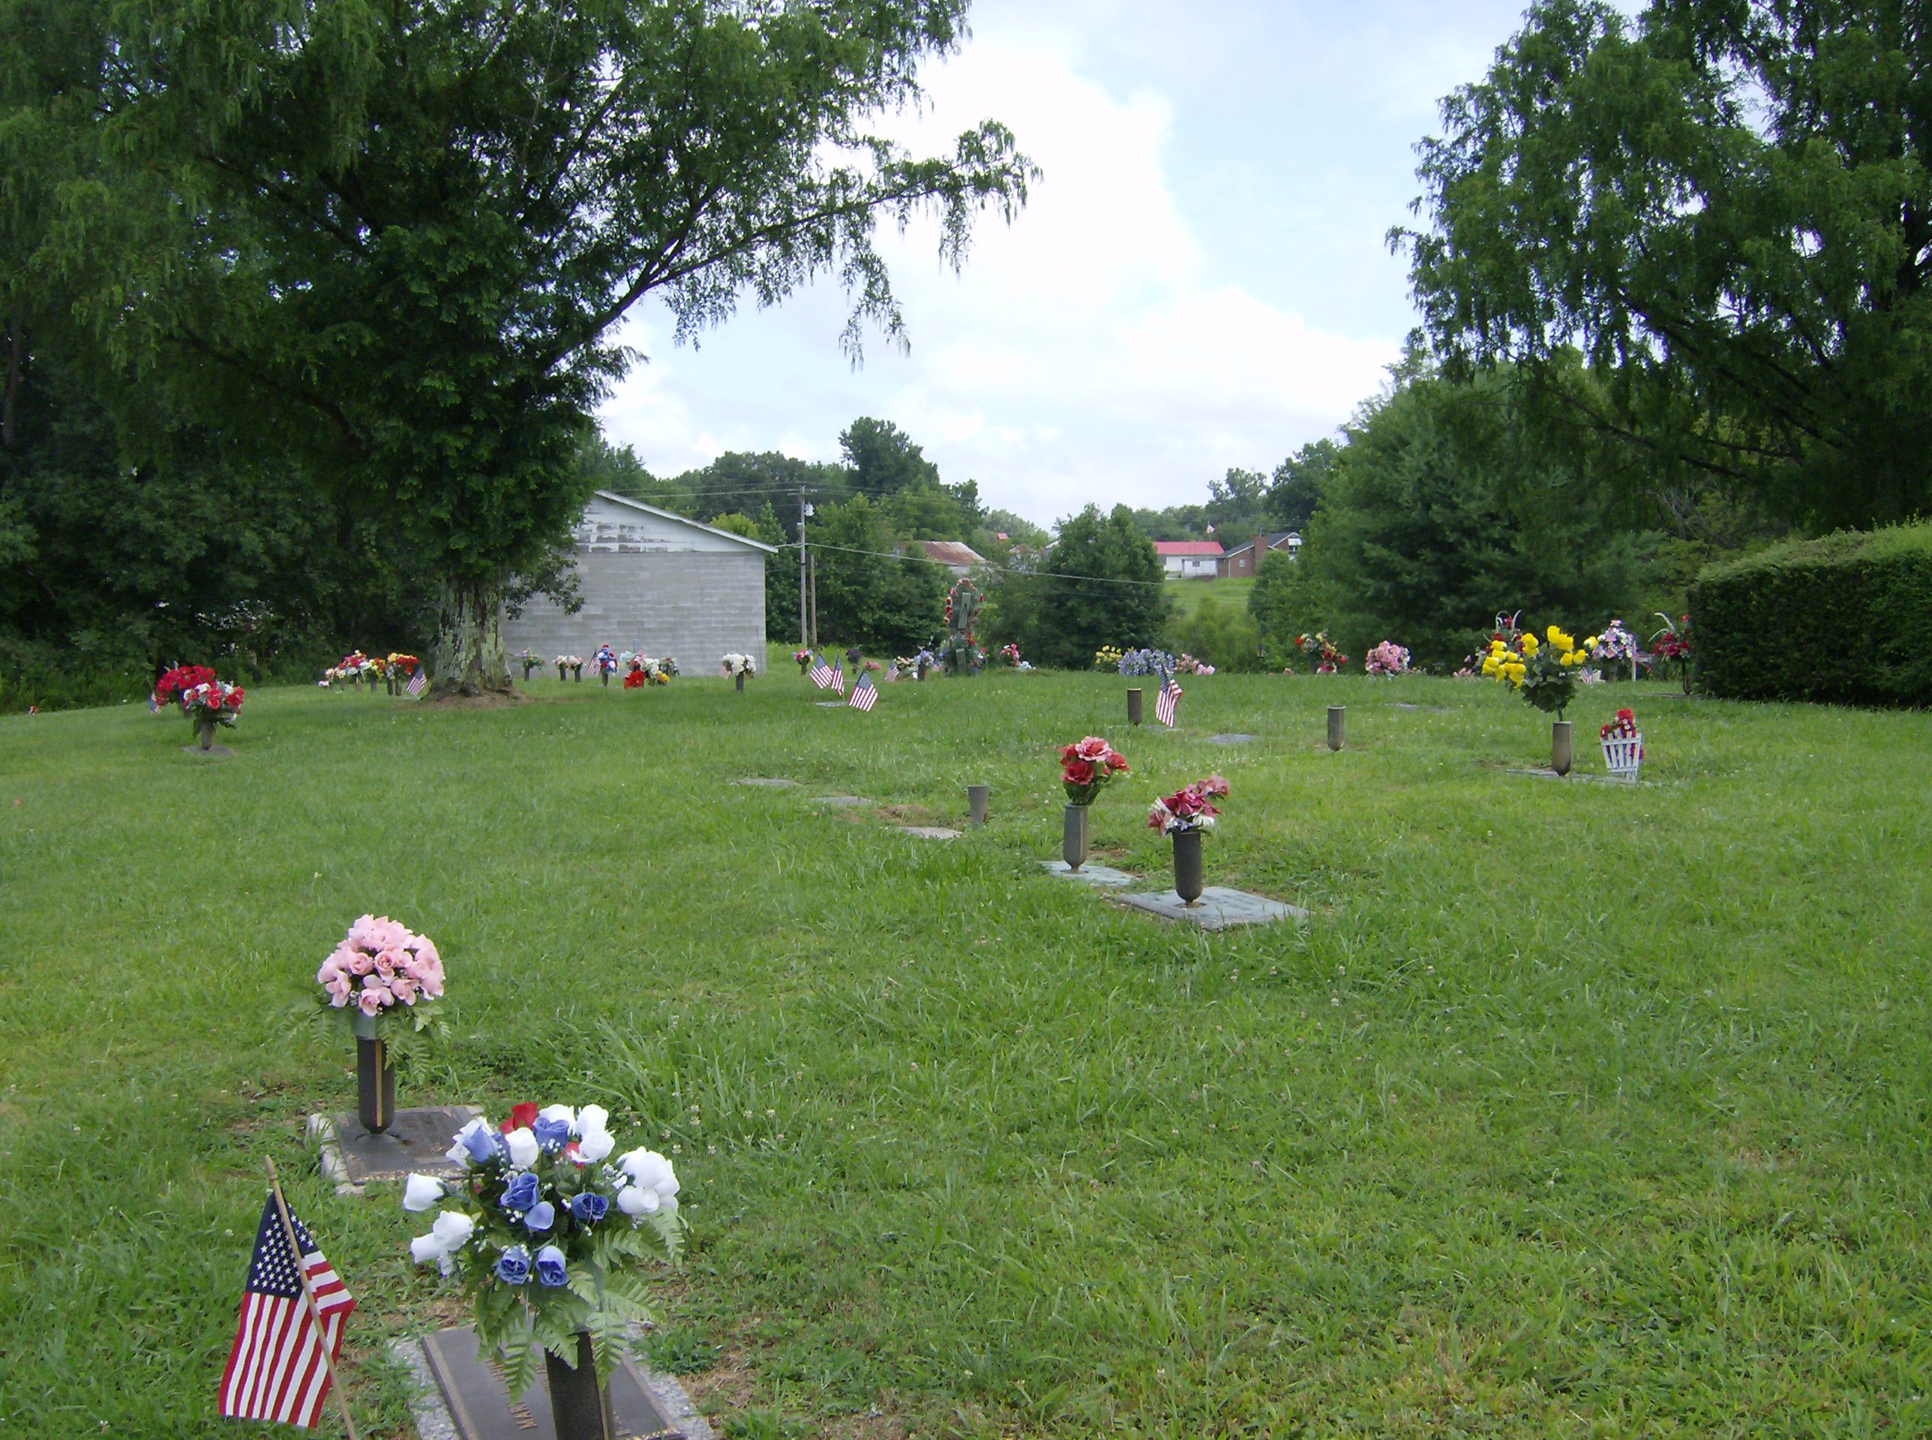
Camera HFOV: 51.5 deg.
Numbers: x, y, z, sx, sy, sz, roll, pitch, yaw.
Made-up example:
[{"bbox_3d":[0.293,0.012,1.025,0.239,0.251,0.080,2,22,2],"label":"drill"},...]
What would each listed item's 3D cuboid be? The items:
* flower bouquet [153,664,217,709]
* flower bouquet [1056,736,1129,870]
[{"bbox_3d":[-8.189,-0.308,21.000,0.610,0.540,0.500,-2,3,-21],"label":"flower bouquet"},{"bbox_3d":[0.523,0.344,8.220,0.285,0.560,0.260,0,3,4],"label":"flower bouquet"}]

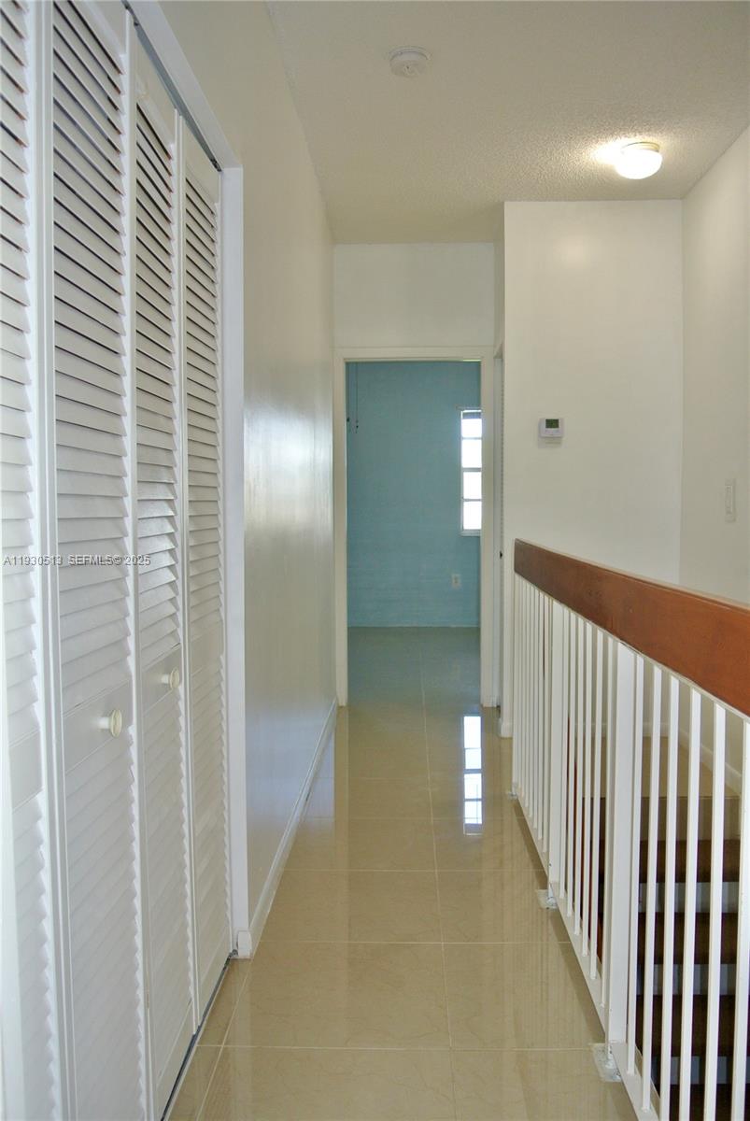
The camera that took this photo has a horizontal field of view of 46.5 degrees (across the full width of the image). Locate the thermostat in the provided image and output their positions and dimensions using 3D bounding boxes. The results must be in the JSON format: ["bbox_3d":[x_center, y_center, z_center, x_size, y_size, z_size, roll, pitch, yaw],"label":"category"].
[{"bbox_3d":[0.883,-0.668,4.368,0.121,0.101,0.032,0,3,2],"label":"thermostat"}]

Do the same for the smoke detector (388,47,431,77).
[{"bbox_3d":[0.117,-1.682,2.941,0.140,0.043,0.140,0,3,2],"label":"smoke detector"}]

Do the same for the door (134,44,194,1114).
[{"bbox_3d":[-0.426,0.056,1.680,0.032,2.000,0.348,0,3,1],"label":"door"}]

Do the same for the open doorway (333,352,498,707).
[{"bbox_3d":[0.242,-0.183,5.179,0.940,2.110,0.140,0,3,2],"label":"open doorway"}]

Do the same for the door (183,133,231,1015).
[{"bbox_3d":[-0.411,0.035,2.046,0.032,2.000,0.348,0,3,4],"label":"door"}]

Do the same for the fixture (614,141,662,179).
[{"bbox_3d":[1.118,-1.699,3.704,0.205,0.122,0.205,0,3,2],"label":"fixture"}]

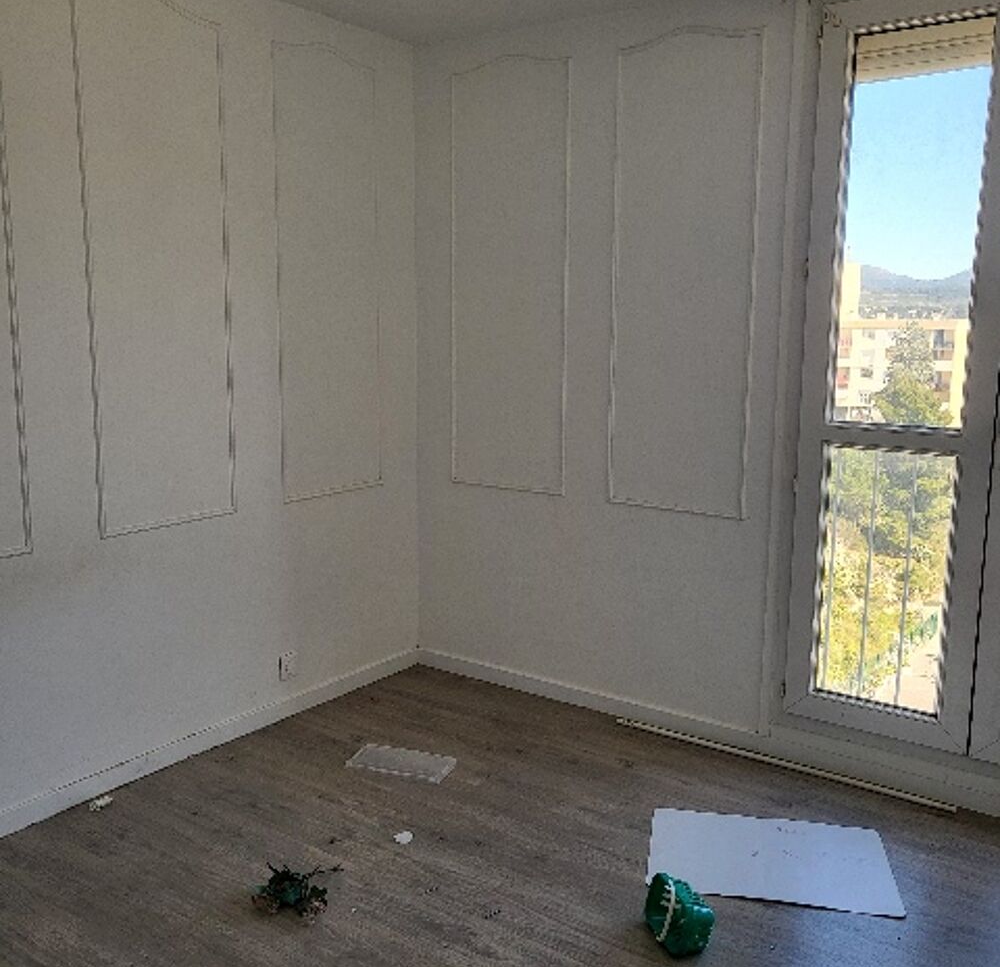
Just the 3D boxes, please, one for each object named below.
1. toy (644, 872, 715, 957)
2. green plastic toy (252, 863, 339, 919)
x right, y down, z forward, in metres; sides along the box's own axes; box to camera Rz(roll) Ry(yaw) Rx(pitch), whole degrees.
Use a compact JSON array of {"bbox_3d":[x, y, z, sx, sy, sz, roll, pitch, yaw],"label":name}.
[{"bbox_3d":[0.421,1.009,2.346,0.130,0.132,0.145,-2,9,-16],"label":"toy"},{"bbox_3d":[-0.506,1.011,2.476,0.205,0.080,0.125,-1,9,-6],"label":"green plastic toy"}]

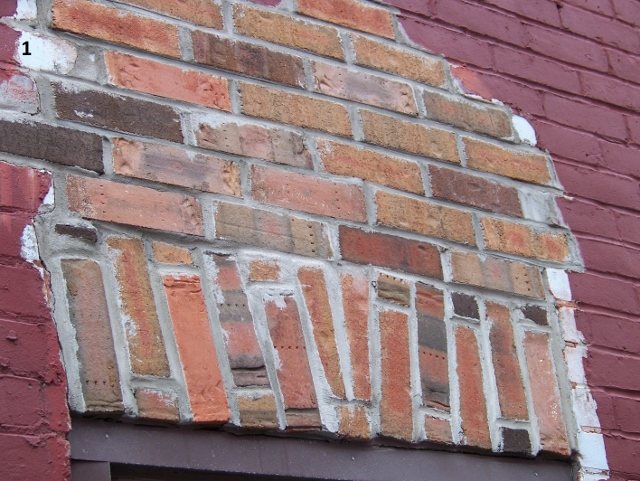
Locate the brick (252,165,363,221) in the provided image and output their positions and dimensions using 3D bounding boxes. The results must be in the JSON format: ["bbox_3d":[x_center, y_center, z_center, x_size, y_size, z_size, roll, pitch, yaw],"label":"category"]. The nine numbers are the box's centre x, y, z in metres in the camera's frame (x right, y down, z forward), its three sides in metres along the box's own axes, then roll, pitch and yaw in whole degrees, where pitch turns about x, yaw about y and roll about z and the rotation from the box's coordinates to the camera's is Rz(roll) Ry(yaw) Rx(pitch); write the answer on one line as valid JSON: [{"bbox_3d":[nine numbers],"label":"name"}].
[{"bbox_3d":[-0.042,-0.051,2.387,0.205,0.057,0.093,10,-28,-36],"label":"brick"}]

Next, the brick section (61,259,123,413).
[{"bbox_3d":[-0.324,0.141,2.135,0.056,0.206,0.092,4,-26,-37],"label":"brick section"}]

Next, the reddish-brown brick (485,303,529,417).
[{"bbox_3d":[0.258,0.203,2.507,0.054,0.194,0.093,11,-29,-36],"label":"reddish-brown brick"}]

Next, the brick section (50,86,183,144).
[{"bbox_3d":[-0.304,-0.155,2.265,0.199,0.056,0.094,10,-30,-34],"label":"brick section"}]

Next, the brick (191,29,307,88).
[{"bbox_3d":[-0.132,-0.253,2.459,0.199,0.056,0.094,10,-30,-34],"label":"brick"}]

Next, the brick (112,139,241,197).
[{"bbox_3d":[-0.222,-0.082,2.252,0.203,0.056,0.093,10,-28,-36],"label":"brick"}]

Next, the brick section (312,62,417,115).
[{"bbox_3d":[0.044,-0.219,2.548,0.200,0.056,0.093,10,-28,-36],"label":"brick section"}]

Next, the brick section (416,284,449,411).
[{"bbox_3d":[0.146,0.180,2.492,0.055,0.203,0.092,18,-34,-31],"label":"brick section"}]

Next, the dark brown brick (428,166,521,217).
[{"bbox_3d":[0.223,-0.061,2.615,0.196,0.056,0.093,10,-28,-36],"label":"dark brown brick"}]

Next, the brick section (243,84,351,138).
[{"bbox_3d":[-0.061,-0.184,2.530,0.203,0.056,0.092,10,-30,-35],"label":"brick section"}]

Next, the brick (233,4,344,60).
[{"bbox_3d":[-0.074,-0.314,2.592,0.204,0.056,0.092,10,-30,-35],"label":"brick"}]

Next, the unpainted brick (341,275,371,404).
[{"bbox_3d":[0.031,0.158,2.353,0.053,0.199,0.094,14,-33,-32],"label":"unpainted brick"}]

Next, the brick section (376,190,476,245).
[{"bbox_3d":[0.140,-0.015,2.539,0.196,0.056,0.094,10,-30,-34],"label":"brick section"}]

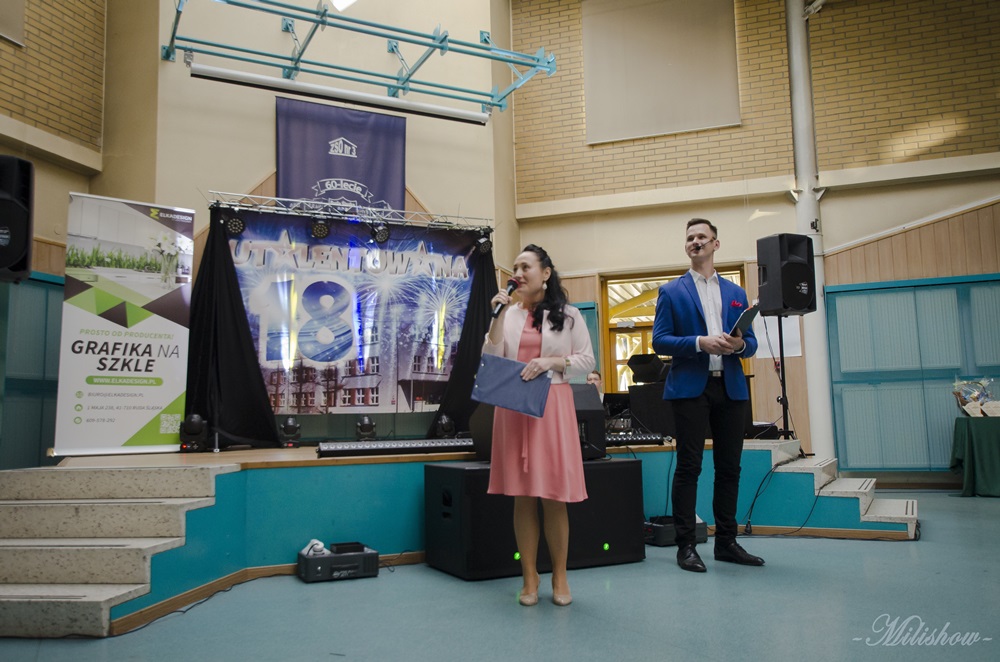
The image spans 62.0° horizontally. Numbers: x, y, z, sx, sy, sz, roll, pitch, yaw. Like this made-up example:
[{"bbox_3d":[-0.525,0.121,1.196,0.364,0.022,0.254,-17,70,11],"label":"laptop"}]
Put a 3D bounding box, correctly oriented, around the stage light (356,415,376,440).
[{"bbox_3d":[-1.290,0.953,8.035,0.200,0.300,0.190,2,-7,-28],"label":"stage light"}]

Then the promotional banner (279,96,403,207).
[{"bbox_3d":[-1.662,-1.608,8.827,1.432,1.600,0.050,2,-7,-28],"label":"promotional banner"}]

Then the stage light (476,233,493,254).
[{"bbox_3d":[-0.166,-0.939,8.920,0.180,0.240,0.200,1,-7,-17],"label":"stage light"}]

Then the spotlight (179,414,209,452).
[{"bbox_3d":[-2.584,0.858,7.011,0.230,0.320,0.200,2,-7,-28],"label":"spotlight"}]

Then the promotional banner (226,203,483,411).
[{"bbox_3d":[-1.372,-0.172,8.354,2.800,1.990,0.050,2,-7,-28],"label":"promotional banner"}]

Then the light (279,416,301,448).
[{"bbox_3d":[-1.938,0.929,7.691,0.200,0.300,0.190,2,-7,-28],"label":"light"}]

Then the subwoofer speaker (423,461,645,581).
[{"bbox_3d":[0.181,1.021,4.710,1.092,0.545,0.620,2,-7,-26],"label":"subwoofer speaker"}]

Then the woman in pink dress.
[{"bbox_3d":[0.168,0.393,3.779,0.500,1.594,0.400,-3,-6,16],"label":"woman in pink dress"}]

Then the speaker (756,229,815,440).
[{"bbox_3d":[2.342,0.068,6.787,0.460,1.761,0.460,0,-6,-10],"label":"speaker"}]

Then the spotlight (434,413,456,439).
[{"bbox_3d":[-0.547,0.980,8.429,0.200,0.300,0.190,2,-7,-28],"label":"spotlight"}]

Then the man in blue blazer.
[{"bbox_3d":[1.107,0.312,4.601,0.580,1.894,0.420,-1,-6,0],"label":"man in blue blazer"}]

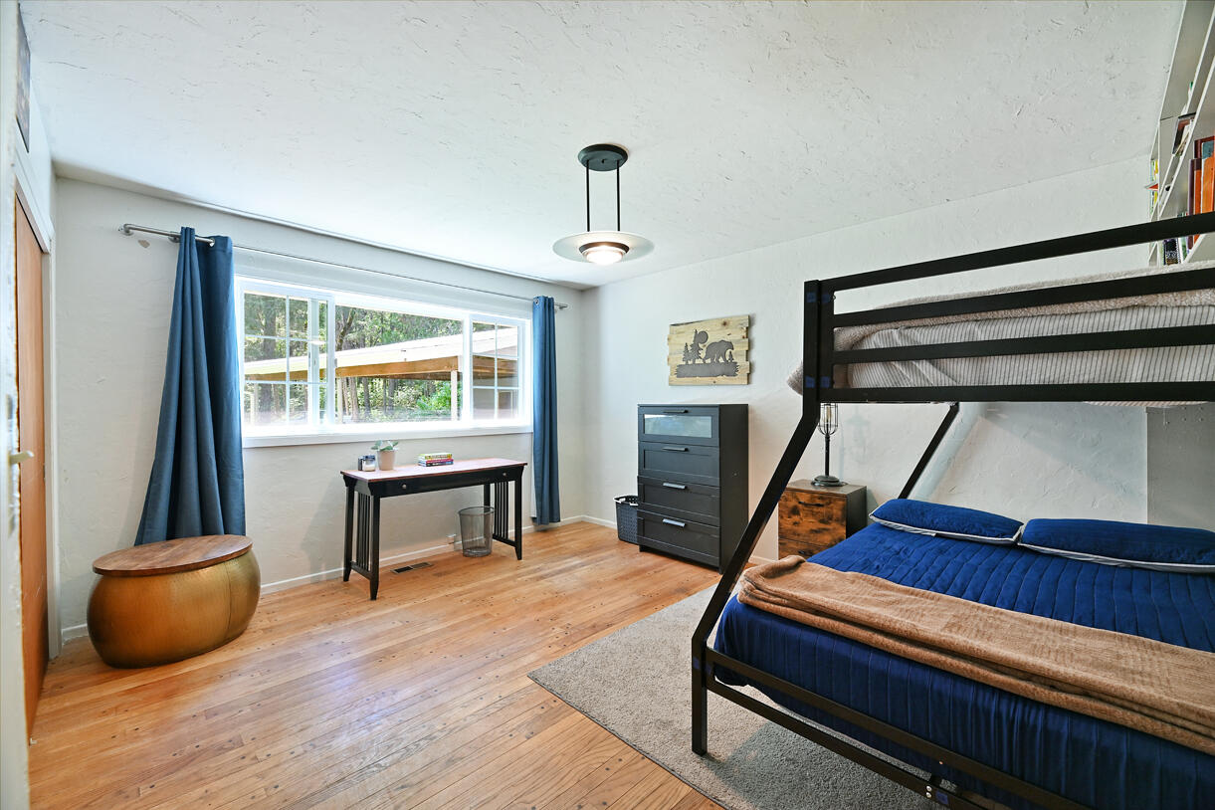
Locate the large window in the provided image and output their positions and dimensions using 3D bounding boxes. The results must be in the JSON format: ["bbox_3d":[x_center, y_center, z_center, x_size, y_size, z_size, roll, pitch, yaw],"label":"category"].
[{"bbox_3d":[-1.551,-0.311,3.779,2.260,1.030,0.100,-1,1,-44],"label":"large window"}]

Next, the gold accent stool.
[{"bbox_3d":[-2.269,1.014,2.516,0.672,0.478,0.672,-1,1,-44],"label":"gold accent stool"}]

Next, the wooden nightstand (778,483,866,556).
[{"bbox_3d":[1.412,0.888,3.113,0.420,0.700,0.395,0,1,44],"label":"wooden nightstand"}]

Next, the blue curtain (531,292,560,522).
[{"bbox_3d":[-0.587,0.053,4.554,0.310,2.160,0.130,-1,1,-44],"label":"blue curtain"}]

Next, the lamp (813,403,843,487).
[{"bbox_3d":[1.482,0.252,3.167,0.200,0.580,0.200,0,1,44],"label":"lamp"}]

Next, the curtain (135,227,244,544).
[{"bbox_3d":[-2.442,0.052,2.767,0.500,2.150,0.170,-1,1,-44],"label":"curtain"}]

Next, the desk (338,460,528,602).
[{"bbox_3d":[-1.244,0.860,3.576,1.210,0.765,0.510,-1,1,-44],"label":"desk"}]

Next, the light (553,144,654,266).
[{"bbox_3d":[-0.018,-0.938,2.269,0.487,0.505,0.487,0,0,0],"label":"light"}]

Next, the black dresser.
[{"bbox_3d":[0.684,0.615,3.848,0.775,1.240,0.430,0,1,44],"label":"black dresser"}]

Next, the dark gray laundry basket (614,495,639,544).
[{"bbox_3d":[0.258,1.053,4.265,0.350,0.360,0.220,0,1,44],"label":"dark gray laundry basket"}]

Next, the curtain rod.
[{"bbox_3d":[-1.534,-0.983,3.707,3.180,0.050,0.100,-1,1,-44],"label":"curtain rod"}]

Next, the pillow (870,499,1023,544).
[{"bbox_3d":[1.882,0.620,2.655,0.660,0.140,0.430,0,1,44],"label":"pillow"}]

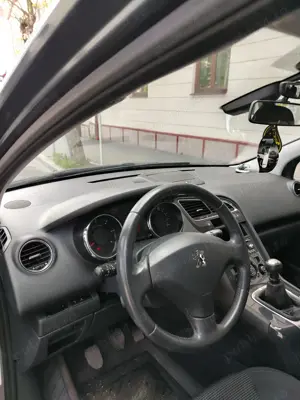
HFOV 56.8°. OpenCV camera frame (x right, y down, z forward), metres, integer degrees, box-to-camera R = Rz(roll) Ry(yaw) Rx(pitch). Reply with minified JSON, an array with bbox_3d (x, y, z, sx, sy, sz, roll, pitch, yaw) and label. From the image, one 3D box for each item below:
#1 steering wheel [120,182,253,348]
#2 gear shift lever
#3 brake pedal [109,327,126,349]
[{"bbox_3d":[0.091,0.144,0.648,0.378,0.378,0.100,-14,-6,-34],"label":"steering wheel"},{"bbox_3d":[0.389,0.252,0.847,0.063,0.147,0.072,-13,10,-35],"label":"gear shift lever"},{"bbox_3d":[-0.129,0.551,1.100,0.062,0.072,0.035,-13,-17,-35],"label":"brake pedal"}]

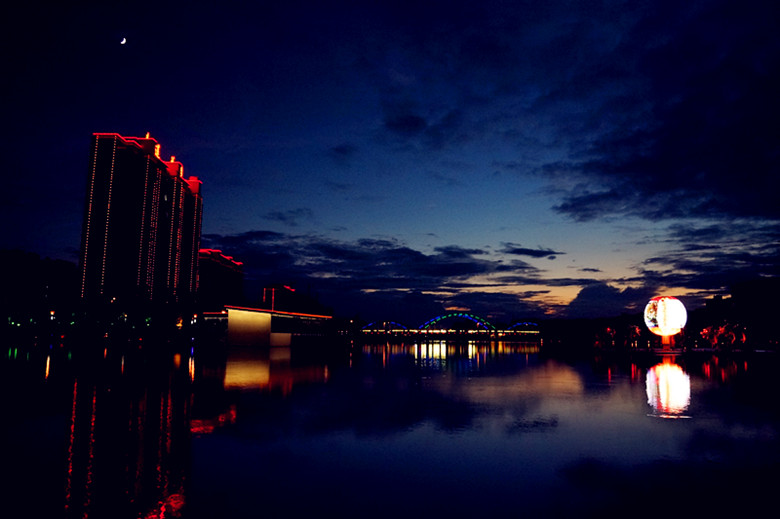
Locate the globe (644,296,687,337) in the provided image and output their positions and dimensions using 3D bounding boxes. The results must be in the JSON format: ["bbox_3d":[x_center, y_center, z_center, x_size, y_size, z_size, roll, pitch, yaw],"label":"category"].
[{"bbox_3d":[56.131,11.585,106.000,7.950,7.950,7.950,-4,-10,28],"label":"globe"}]

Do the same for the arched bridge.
[{"bbox_3d":[52.400,54.632,420.000,152.000,21.000,15.000,3,-9,-15],"label":"arched bridge"}]

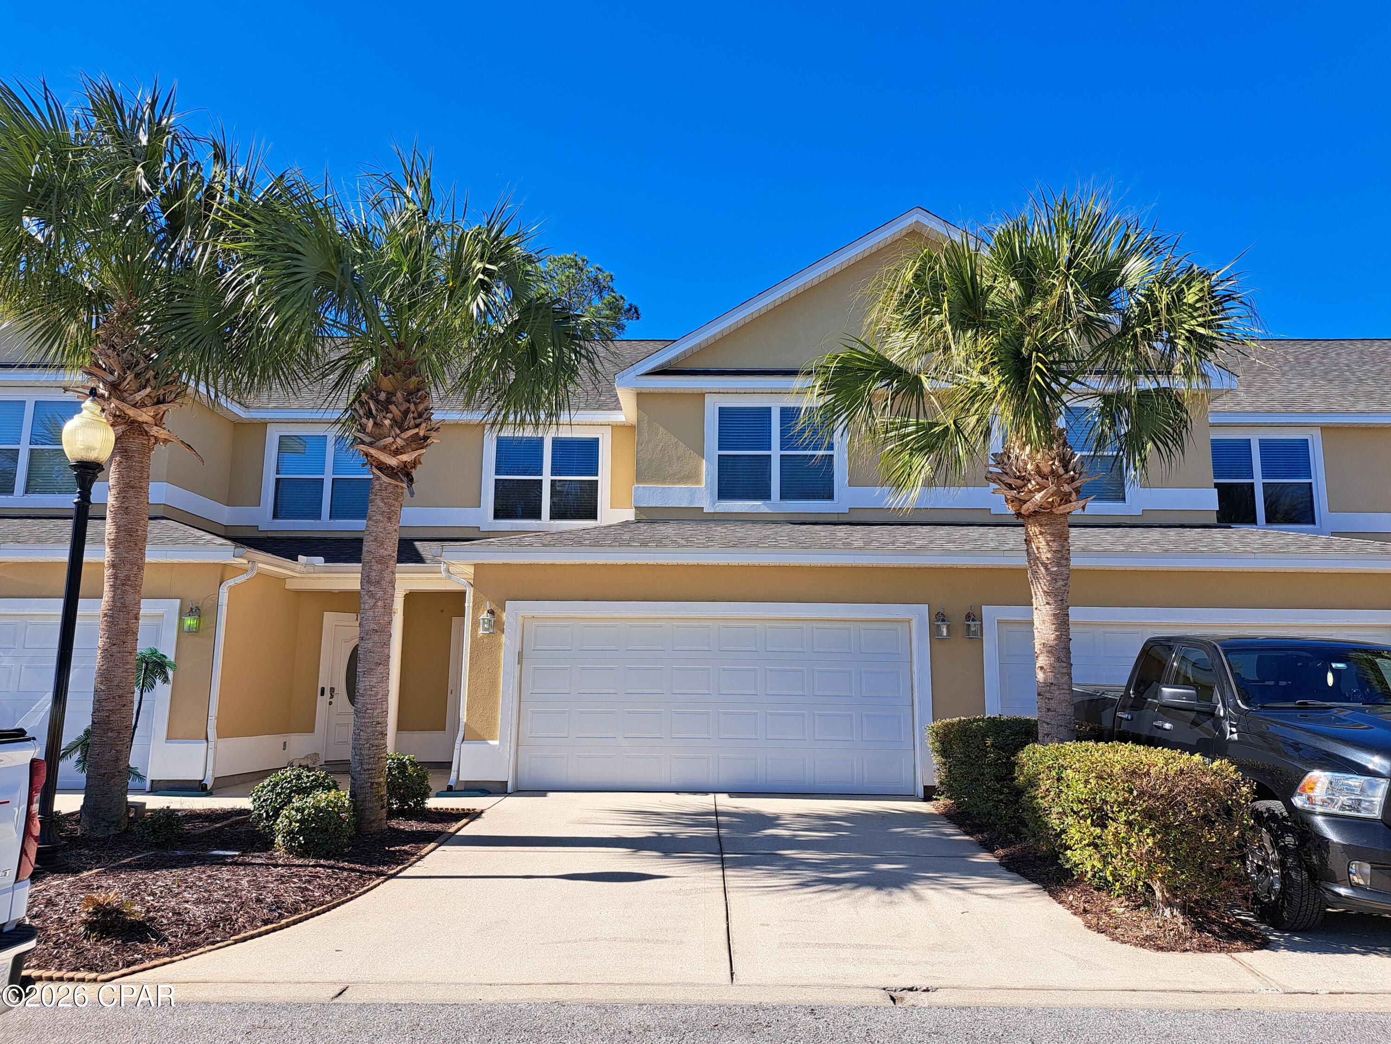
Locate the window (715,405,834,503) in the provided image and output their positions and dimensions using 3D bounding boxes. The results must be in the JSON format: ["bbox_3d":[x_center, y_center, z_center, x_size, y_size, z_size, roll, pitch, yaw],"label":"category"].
[{"bbox_3d":[1.152,-1.007,14.091,1.760,1.490,0.100,0,-10,1],"label":"window"}]

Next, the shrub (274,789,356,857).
[{"bbox_3d":[-3.200,2.549,8.226,0.670,0.580,0.660,0,-10,1],"label":"shrub"}]

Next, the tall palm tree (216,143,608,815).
[{"bbox_3d":[-2.993,-0.422,9.735,3.650,6.750,3.550,0,-10,1],"label":"tall palm tree"}]

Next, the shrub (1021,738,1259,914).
[{"bbox_3d":[3.199,2.234,7.190,1.130,1.051,1.700,0,-9,1],"label":"shrub"}]

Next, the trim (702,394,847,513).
[{"bbox_3d":[1.216,-1.036,14.543,2.171,1.817,0.120,0,-9,1],"label":"trim"}]

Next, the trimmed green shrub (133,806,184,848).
[{"bbox_3d":[-4.798,2.708,8.613,0.469,0.305,0.460,0,-9,1],"label":"trimmed green shrub"}]

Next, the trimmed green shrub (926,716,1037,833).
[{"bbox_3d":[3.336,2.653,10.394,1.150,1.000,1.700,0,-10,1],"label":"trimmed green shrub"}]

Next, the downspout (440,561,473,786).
[{"bbox_3d":[-3.051,1.889,12.068,0.400,2.860,0.320,0,-10,1],"label":"downspout"}]

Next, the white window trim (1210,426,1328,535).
[{"bbox_3d":[9.456,-0.697,16.105,2.150,1.828,0.120,0,-9,1],"label":"white window trim"}]

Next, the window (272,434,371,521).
[{"bbox_3d":[-6.287,-0.757,16.420,1.820,1.550,0.100,0,-9,1],"label":"window"}]

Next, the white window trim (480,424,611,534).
[{"bbox_3d":[-2.469,-0.710,15.945,2.100,1.800,0.100,0,-10,1],"label":"white window trim"}]

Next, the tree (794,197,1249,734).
[{"bbox_3d":[3.265,-0.090,9.200,4.219,6.152,4.000,0,-9,1],"label":"tree"}]

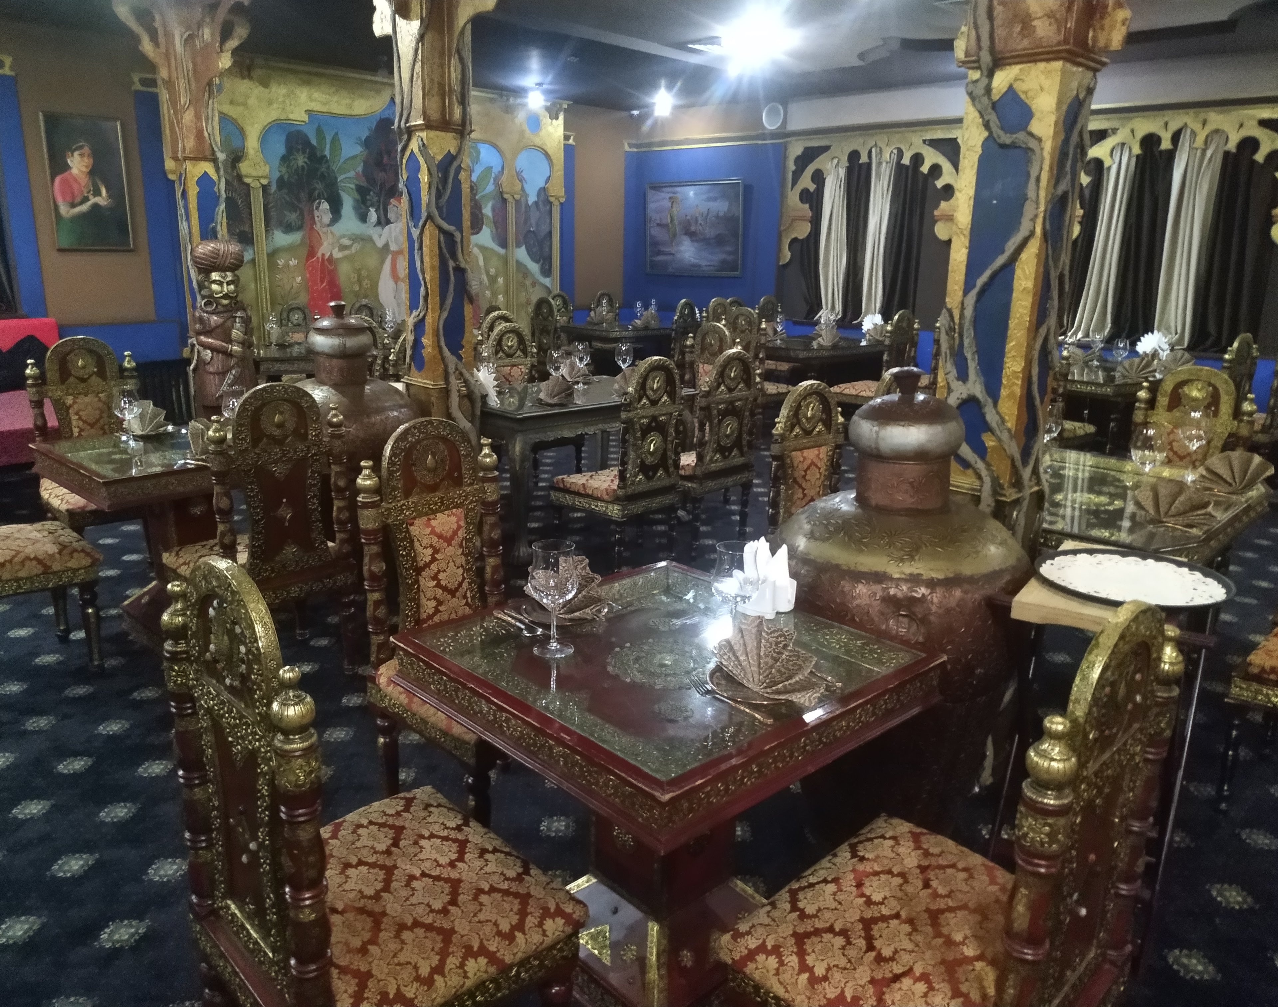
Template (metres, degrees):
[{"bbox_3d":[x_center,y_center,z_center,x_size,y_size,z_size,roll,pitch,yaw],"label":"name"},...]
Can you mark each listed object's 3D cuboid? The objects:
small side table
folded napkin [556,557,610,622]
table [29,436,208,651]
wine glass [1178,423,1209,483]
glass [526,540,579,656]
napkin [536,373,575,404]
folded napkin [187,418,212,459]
[{"bbox_3d":[1.077,0.570,2.239,0.440,0.820,0.540,11,18,34],"label":"small side table"},{"bbox_3d":[-0.146,0.177,1.952,0.190,0.140,0.115,8,16,24],"label":"folded napkin"},{"bbox_3d":[-1.749,0.145,3.615,0.780,0.735,0.780,15,20,42],"label":"table"},{"bbox_3d":[1.943,-0.184,3.257,0.102,0.210,0.102,1,15,0],"label":"wine glass"},{"bbox_3d":[-0.171,0.193,1.858,0.083,0.215,0.083,-13,20,-41],"label":"glass"},{"bbox_3d":[-0.442,-0.603,4.929,0.200,0.150,0.130,4,15,10],"label":"napkin"},{"bbox_3d":[-1.635,-0.264,3.535,0.185,0.140,0.100,-13,20,-41],"label":"folded napkin"}]

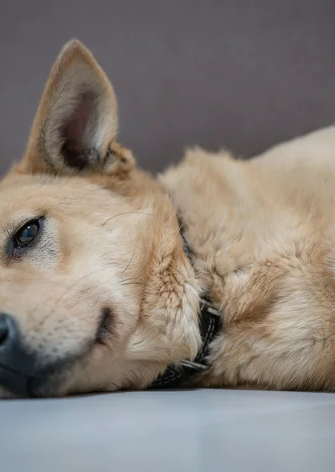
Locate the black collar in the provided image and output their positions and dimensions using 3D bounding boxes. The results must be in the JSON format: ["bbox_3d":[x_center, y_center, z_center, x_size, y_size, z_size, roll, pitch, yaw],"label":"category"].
[{"bbox_3d":[0.000,0.036,1.010,0.030,0.118,0.125,5,-2,-24],"label":"black collar"}]

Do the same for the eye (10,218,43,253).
[{"bbox_3d":[-0.081,0.000,0.960,0.016,0.024,0.012,41,-12,16],"label":"eye"}]

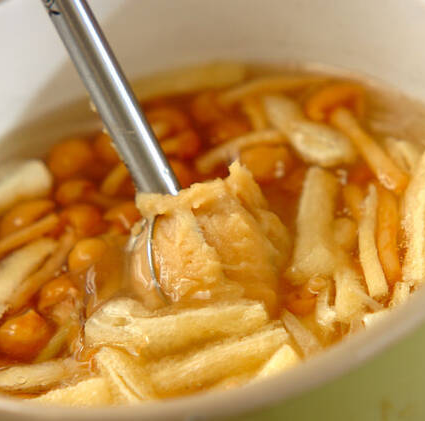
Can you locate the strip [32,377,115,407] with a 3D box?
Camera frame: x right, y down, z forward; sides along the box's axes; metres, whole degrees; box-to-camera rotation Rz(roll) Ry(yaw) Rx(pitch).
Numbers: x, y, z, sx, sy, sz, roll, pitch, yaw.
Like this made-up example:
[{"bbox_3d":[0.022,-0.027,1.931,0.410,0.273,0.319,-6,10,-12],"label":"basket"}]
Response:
[{"bbox_3d":[-0.036,0.050,1.051,0.021,0.007,0.012,-16,42,-3],"label":"strip"}]

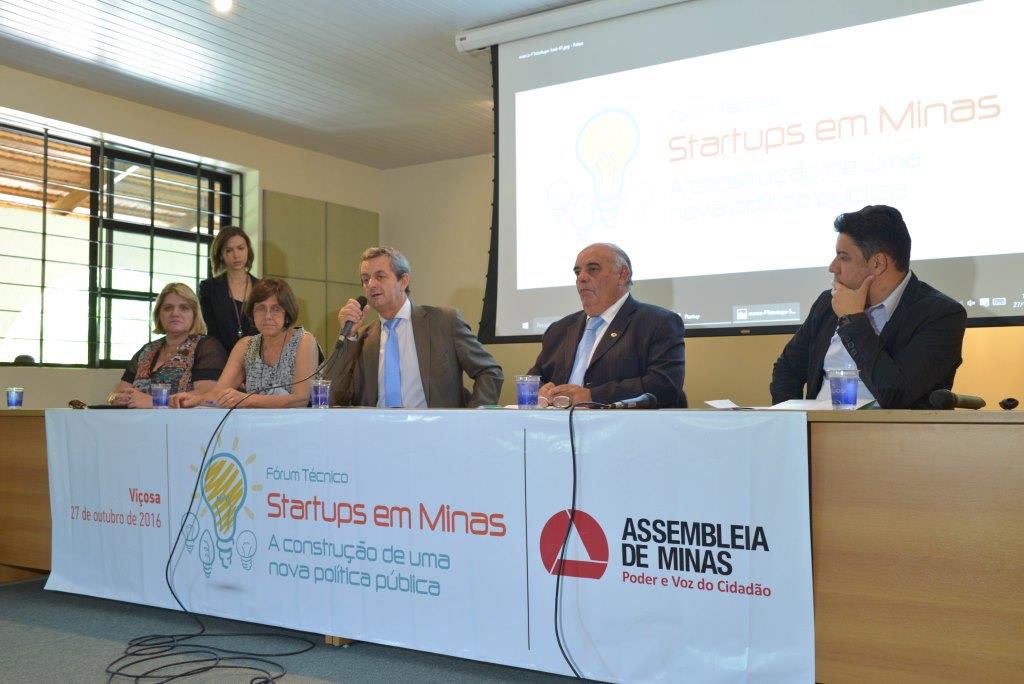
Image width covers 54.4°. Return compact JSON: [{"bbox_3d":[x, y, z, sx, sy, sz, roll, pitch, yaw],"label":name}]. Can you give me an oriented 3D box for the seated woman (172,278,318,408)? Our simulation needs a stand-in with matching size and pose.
[{"bbox_3d":[-1.128,0.374,4.119,0.540,1.316,0.760,-1,-4,16],"label":"seated woman"}]

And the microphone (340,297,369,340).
[{"bbox_3d":[-0.603,-0.092,3.815,0.045,0.200,0.045,40,-26,-30],"label":"microphone"}]

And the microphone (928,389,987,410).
[{"bbox_3d":[1.081,0.141,2.416,0.050,0.050,0.170,3,-3,-38],"label":"microphone"}]

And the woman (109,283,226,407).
[{"bbox_3d":[-1.626,0.384,4.434,0.530,1.340,0.740,-2,-4,24],"label":"woman"}]

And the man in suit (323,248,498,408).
[{"bbox_3d":[-0.457,0.310,3.744,0.660,1.394,0.740,-2,-4,22],"label":"man in suit"}]

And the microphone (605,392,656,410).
[{"bbox_3d":[0.347,0.174,2.895,0.180,0.047,0.047,0,-3,-31],"label":"microphone"}]

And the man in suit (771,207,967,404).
[{"bbox_3d":[0.969,0.268,2.735,0.600,1.342,0.750,-2,-4,26],"label":"man in suit"}]

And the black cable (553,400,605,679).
[{"bbox_3d":[0.182,0.526,2.682,0.120,0.720,0.160,-2,-5,32],"label":"black cable"}]

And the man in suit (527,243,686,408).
[{"bbox_3d":[0.271,0.307,3.332,0.580,1.344,0.760,-2,-4,30],"label":"man in suit"}]

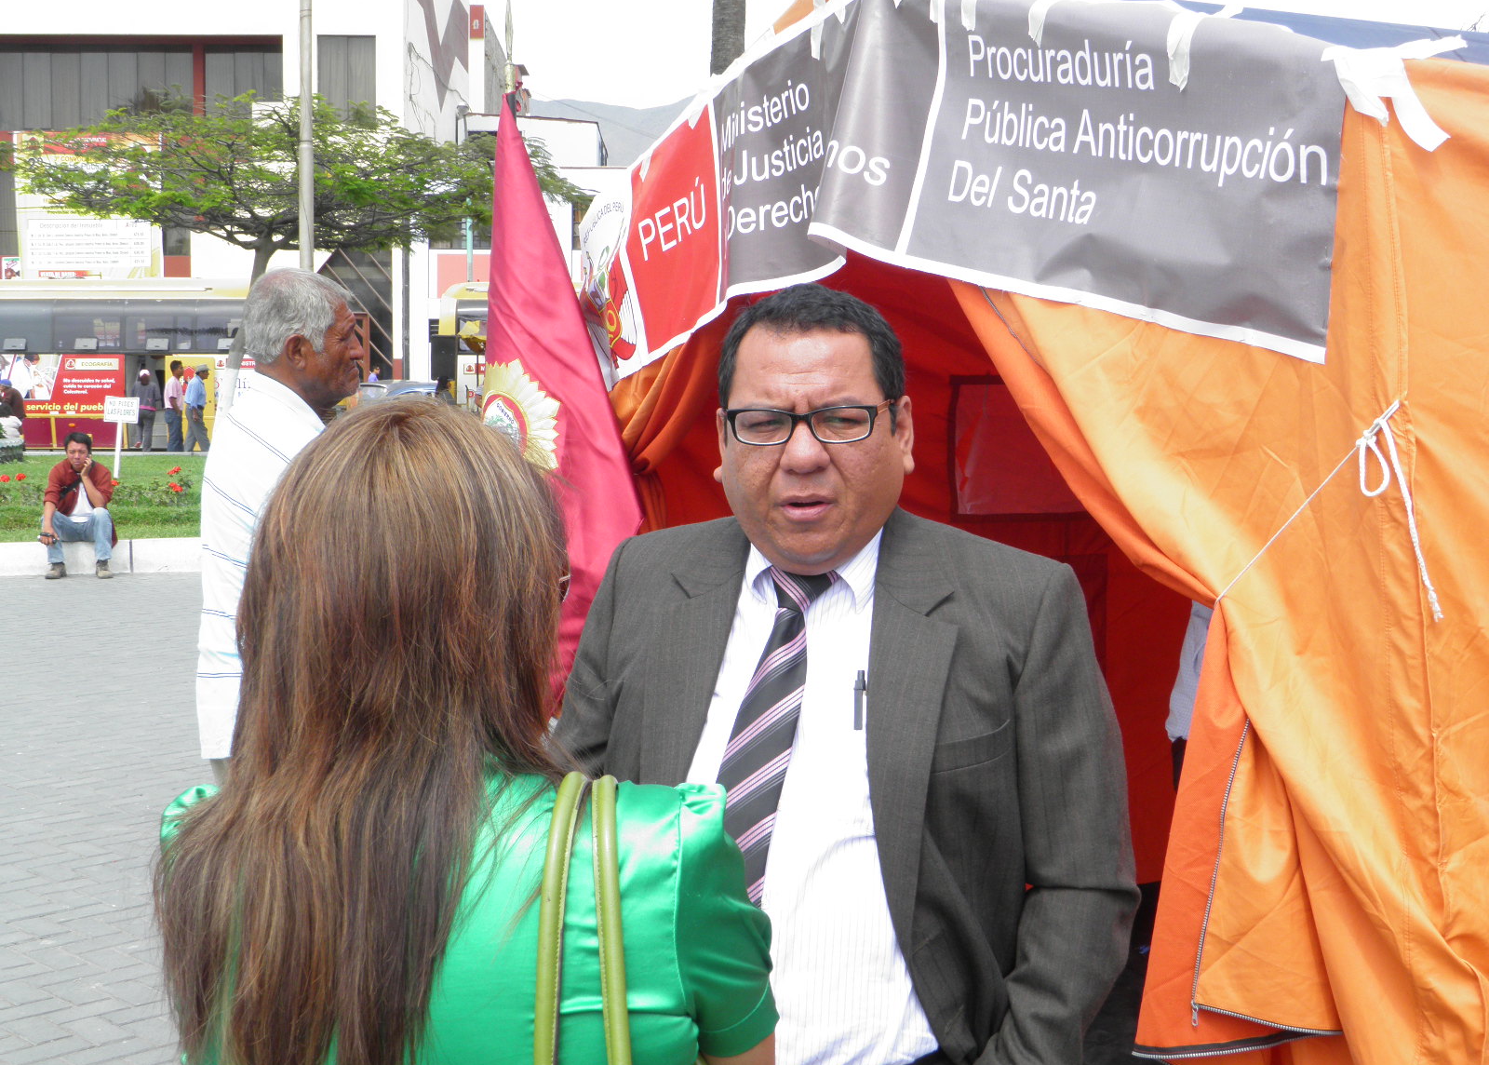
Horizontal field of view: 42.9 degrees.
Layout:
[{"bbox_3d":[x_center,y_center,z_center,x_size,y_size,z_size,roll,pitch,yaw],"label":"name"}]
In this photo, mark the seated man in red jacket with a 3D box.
[{"bbox_3d":[-4.768,-0.211,13.549,0.526,1.008,0.740,-1,5,-19],"label":"seated man in red jacket"}]

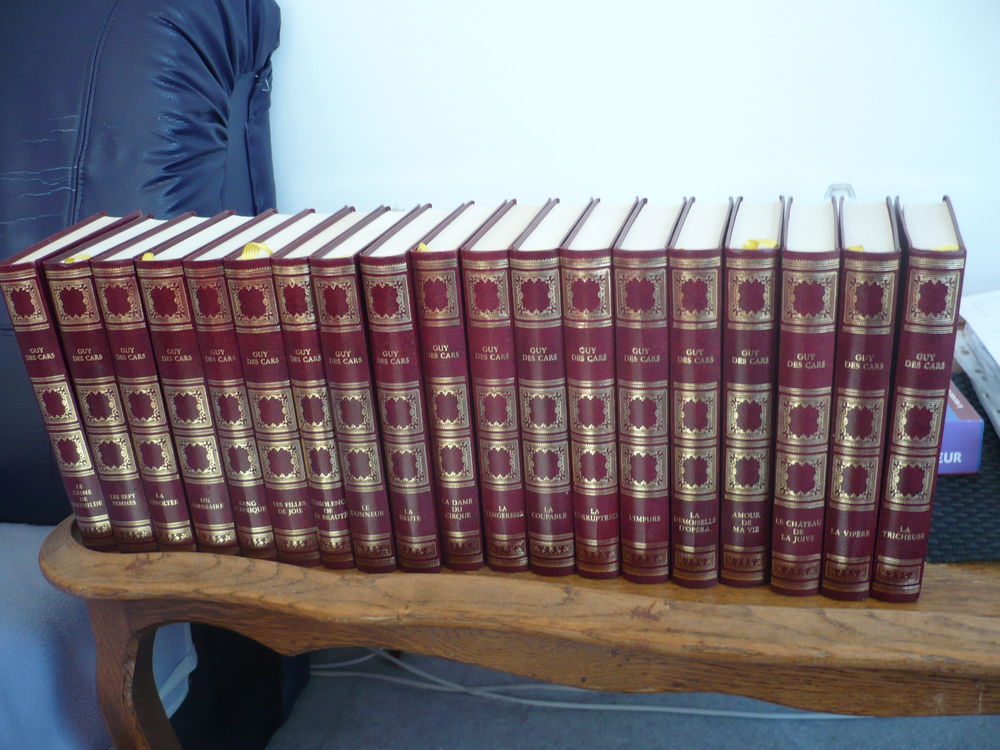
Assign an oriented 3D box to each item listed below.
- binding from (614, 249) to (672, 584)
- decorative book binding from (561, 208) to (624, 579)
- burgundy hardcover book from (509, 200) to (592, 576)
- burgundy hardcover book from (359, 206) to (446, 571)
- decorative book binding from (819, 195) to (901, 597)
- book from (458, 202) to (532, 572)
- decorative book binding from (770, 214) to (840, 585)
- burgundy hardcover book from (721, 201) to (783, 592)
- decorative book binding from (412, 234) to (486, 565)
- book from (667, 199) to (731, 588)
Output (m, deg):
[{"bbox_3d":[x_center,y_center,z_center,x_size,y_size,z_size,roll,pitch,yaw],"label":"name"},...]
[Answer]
[{"bbox_3d":[0.096,0.005,0.626,0.028,0.202,0.136,2,22,15],"label":"binding"},{"bbox_3d":[0.069,0.004,0.645,0.028,0.206,0.139,1,21,14],"label":"decorative book binding"},{"bbox_3d":[0.040,0.004,0.640,0.027,0.202,0.136,1,22,14],"label":"burgundy hardcover book"},{"bbox_3d":[-0.043,0.004,0.652,0.027,0.202,0.136,1,22,14],"label":"burgundy hardcover book"},{"bbox_3d":[0.210,0.009,0.595,0.026,0.202,0.136,3,22,17],"label":"decorative book binding"},{"bbox_3d":[0.013,0.003,0.647,0.026,0.202,0.136,2,22,14],"label":"book"},{"bbox_3d":[0.185,0.009,0.616,0.029,0.206,0.139,3,22,17],"label":"decorative book binding"},{"bbox_3d":[0.158,0.006,0.630,0.028,0.206,0.139,2,22,16],"label":"burgundy hardcover book"},{"bbox_3d":[-0.015,0.003,0.652,0.027,0.202,0.136,1,22,14],"label":"decorative book binding"},{"bbox_3d":[0.127,0.006,0.630,0.027,0.206,0.139,2,21,15],"label":"book"}]

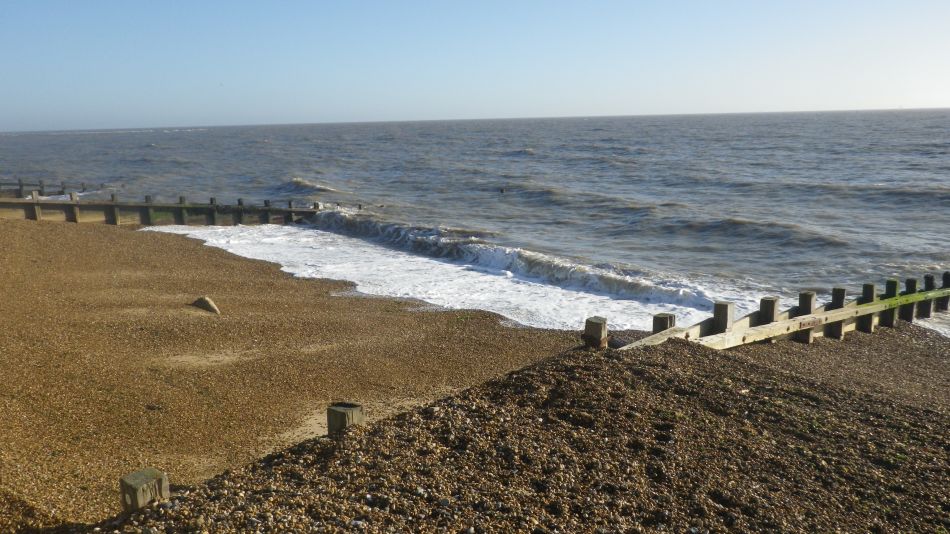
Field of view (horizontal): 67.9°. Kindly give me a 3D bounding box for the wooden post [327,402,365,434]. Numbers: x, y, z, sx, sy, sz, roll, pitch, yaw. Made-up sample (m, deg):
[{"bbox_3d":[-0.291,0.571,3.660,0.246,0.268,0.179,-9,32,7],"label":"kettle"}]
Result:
[{"bbox_3d":[-1.229,1.461,6.732,0.228,0.257,0.228,7,15,36],"label":"wooden post"}]

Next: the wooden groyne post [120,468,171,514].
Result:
[{"bbox_3d":[-2.557,1.750,5.482,0.250,0.235,0.235,8,15,38],"label":"wooden groyne post"}]

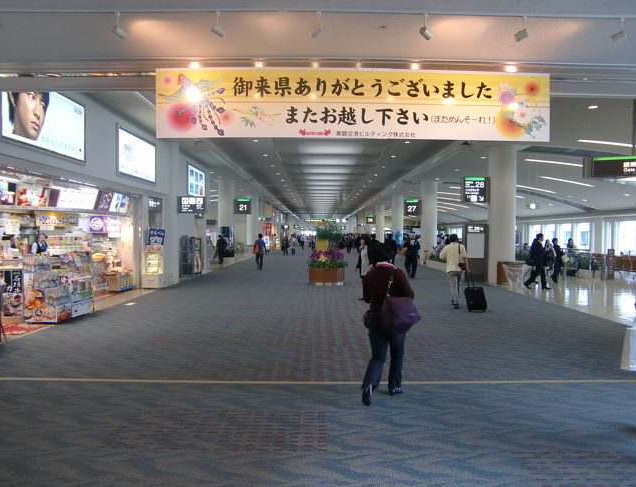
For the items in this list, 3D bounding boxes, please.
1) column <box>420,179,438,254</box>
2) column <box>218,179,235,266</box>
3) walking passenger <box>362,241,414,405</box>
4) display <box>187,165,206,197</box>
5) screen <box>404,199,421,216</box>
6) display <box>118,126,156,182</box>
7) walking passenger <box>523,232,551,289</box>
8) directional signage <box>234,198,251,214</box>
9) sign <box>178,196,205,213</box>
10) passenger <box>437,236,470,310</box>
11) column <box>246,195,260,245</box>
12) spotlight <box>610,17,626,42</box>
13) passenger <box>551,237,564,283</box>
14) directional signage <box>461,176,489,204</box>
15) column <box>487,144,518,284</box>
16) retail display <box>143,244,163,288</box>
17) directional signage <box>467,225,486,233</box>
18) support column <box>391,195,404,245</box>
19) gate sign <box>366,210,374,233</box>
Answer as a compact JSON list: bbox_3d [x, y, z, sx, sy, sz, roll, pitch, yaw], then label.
[{"bbox_3d":[6.358,-1.188,29.759,0.930,4.780,0.930,0,1,0],"label":"column"},{"bbox_3d":[-5.192,-1.284,29.959,0.930,4.780,0.930,0,1,0],"label":"column"},{"bbox_3d":[0.727,0.791,5.287,0.560,1.570,0.550,1,1,8],"label":"walking passenger"},{"bbox_3d":[-4.875,-2.468,21.192,0.120,1.180,2.900,0,1,0],"label":"display"},{"bbox_3d":[5.447,-2.023,30.200,0.950,0.950,0.200,0,1,0],"label":"screen"},{"bbox_3d":[-4.923,-2.349,14.393,0.120,1.180,2.900,0,1,0],"label":"display"},{"bbox_3d":[6.875,0.553,16.500,0.780,1.750,0.550,0,1,-3],"label":"walking passenger"},{"bbox_3d":[-4.167,-2.056,29.200,0.970,0.870,0.200,0,1,0],"label":"directional signage"},{"bbox_3d":[-4.161,-1.271,17.400,0.960,0.560,0.170,0,1,0],"label":"sign"},{"bbox_3d":[3.163,0.637,12.186,0.640,1.680,0.480,0,1,-4],"label":"passenger"},{"bbox_3d":[-5.265,-1.462,42.900,1.000,4.830,1.000,0,1,0],"label":"column"},{"bbox_3d":[3.020,-2.148,5.300,0.150,0.220,0.100,1,1,37],"label":"spotlight"},{"bbox_3d":[8.584,0.608,18.800,0.520,1.630,0.480,0,1,0],"label":"passenger"},{"bbox_3d":[5.241,-1.764,17.400,0.940,0.850,0.200,0,1,0],"label":"directional signage"},{"bbox_3d":[6.270,-0.983,17.709,0.930,4.780,0.930,0,1,0],"label":"column"},{"bbox_3d":[-5.002,0.683,15.939,0.520,1.330,0.520,0,1,0],"label":"retail display"},{"bbox_3d":[5.699,-0.529,18.900,0.650,0.290,0.150,0,1,0],"label":"directional signage"},{"bbox_3d":[6.389,-1.395,41.859,0.930,4.780,0.930,0,1,0],"label":"support column"},{"bbox_3d":[5.445,-2.414,54.000,0.950,1.000,0.200,0,1,0],"label":"gate sign"}]

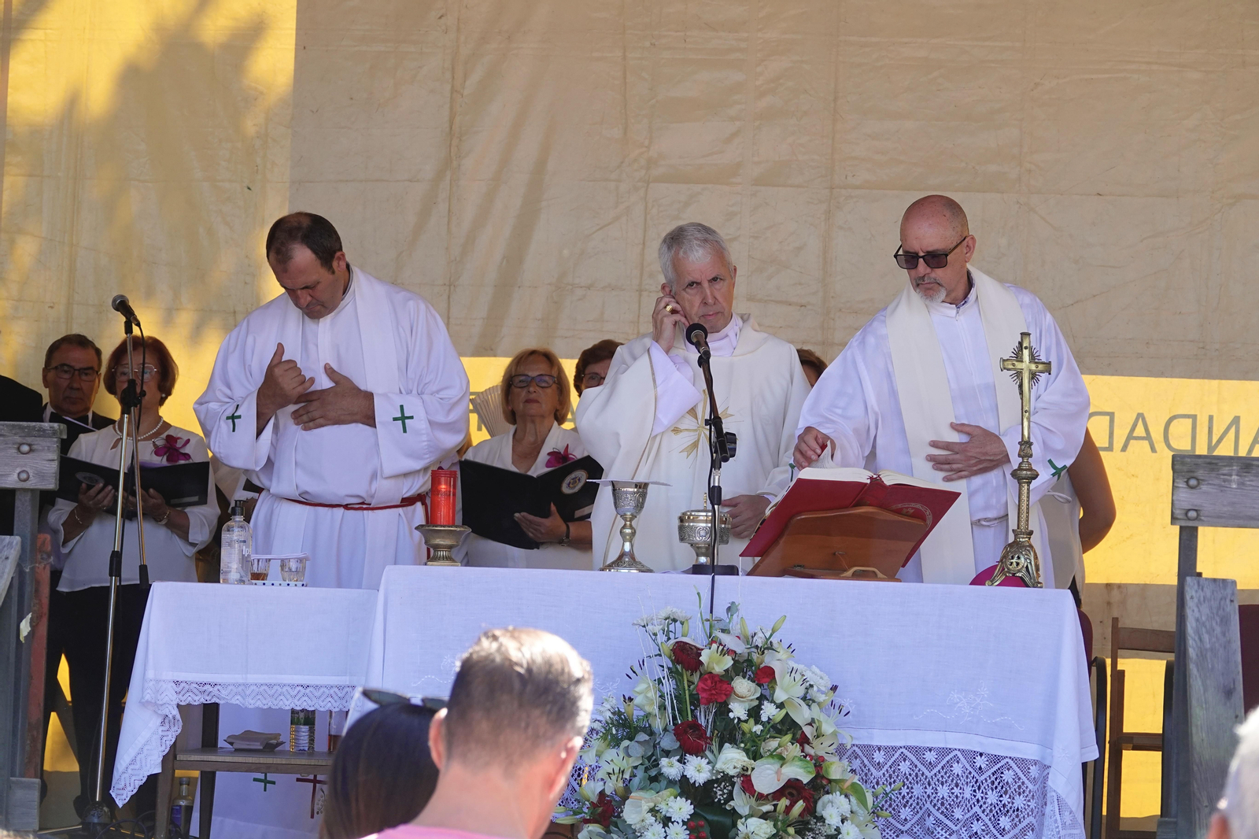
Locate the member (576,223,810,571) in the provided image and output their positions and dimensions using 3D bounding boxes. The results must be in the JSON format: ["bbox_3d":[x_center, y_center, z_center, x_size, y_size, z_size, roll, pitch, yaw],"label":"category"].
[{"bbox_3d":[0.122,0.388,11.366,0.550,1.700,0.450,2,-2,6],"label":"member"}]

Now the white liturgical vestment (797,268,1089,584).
[{"bbox_3d":[0.710,0.369,11.371,0.680,1.450,0.480,1,-2,11],"label":"white liturgical vestment"}]

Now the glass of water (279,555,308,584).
[{"bbox_3d":[-0.774,0.347,11.200,0.062,0.060,0.062,2,-2,0],"label":"glass of water"}]

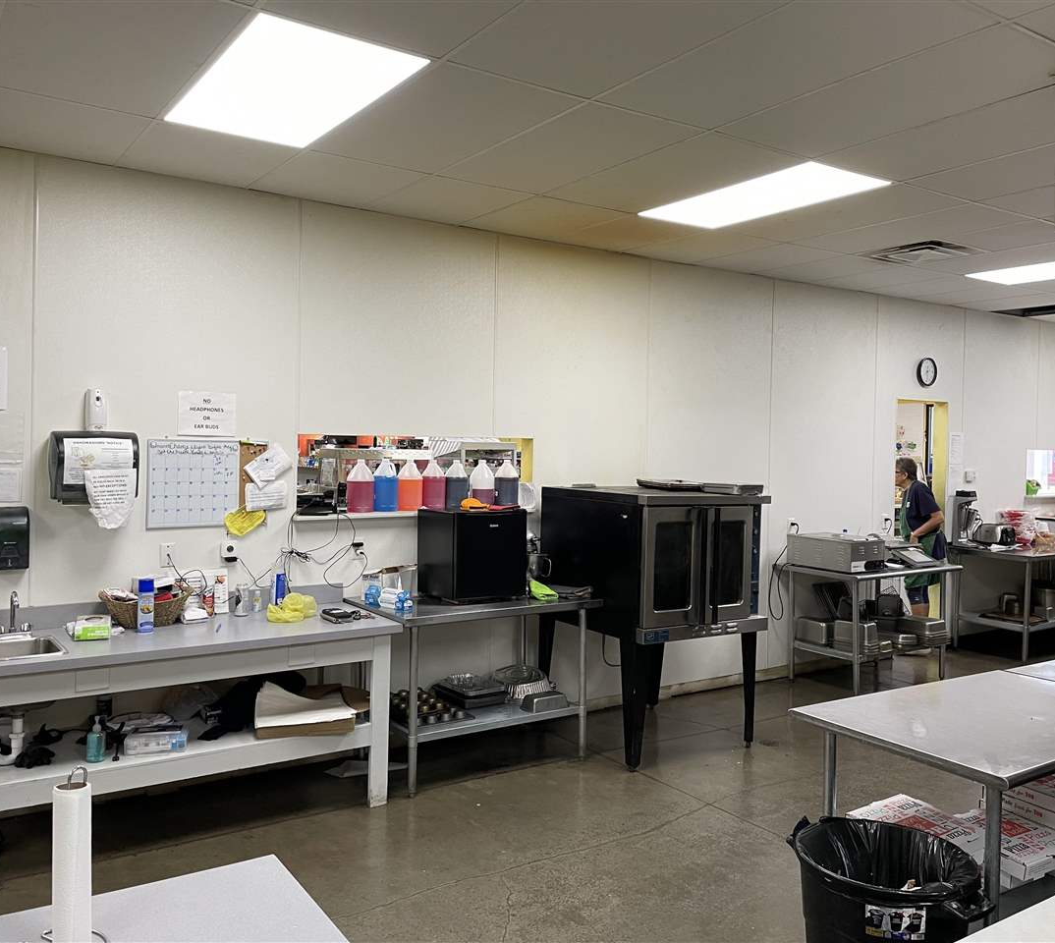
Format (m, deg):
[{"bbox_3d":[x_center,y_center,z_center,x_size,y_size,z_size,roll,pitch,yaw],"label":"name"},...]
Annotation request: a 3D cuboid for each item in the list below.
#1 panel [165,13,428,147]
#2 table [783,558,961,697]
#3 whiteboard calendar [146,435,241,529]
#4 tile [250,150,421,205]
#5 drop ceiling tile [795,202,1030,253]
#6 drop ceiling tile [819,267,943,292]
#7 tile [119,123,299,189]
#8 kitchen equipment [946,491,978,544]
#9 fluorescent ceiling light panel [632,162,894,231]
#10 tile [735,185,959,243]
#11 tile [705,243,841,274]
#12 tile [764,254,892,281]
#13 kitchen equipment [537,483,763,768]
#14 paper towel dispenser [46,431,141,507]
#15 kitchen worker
[{"bbox_3d":[-0.873,-1.389,3.417,0.605,0.060,1.210,0,1,-34],"label":"panel"},{"bbox_3d":[2.563,1.128,6.983,1.230,0.865,0.620,0,2,-34],"label":"table"},{"bbox_3d":[-1.642,0.065,4.668,0.444,0.440,0.020,0,2,-34],"label":"whiteboard calendar"},{"bbox_3d":[-0.928,-1.419,4.589,0.610,0.020,0.814,0,2,-34],"label":"tile"},{"bbox_3d":[2.175,-1.376,5.421,0.600,0.020,1.200,0,2,-34],"label":"drop ceiling tile"},{"bbox_3d":[2.623,-1.422,6.956,0.610,0.020,0.814,0,2,-34],"label":"drop ceiling tile"},{"bbox_3d":[-1.438,-1.415,4.252,0.600,0.020,0.810,0,2,-34],"label":"tile"},{"bbox_3d":[3.731,0.395,8.070,0.190,0.475,0.280,0,2,-34],"label":"kitchen equipment"},{"bbox_3d":[1.146,-1.386,4.784,0.605,0.060,1.210,0,1,-34],"label":"fluorescent ceiling light panel"},{"bbox_3d":[1.667,-1.376,5.084,0.600,0.020,1.200,0,2,-34],"label":"tile"},{"bbox_3d":[1.609,-1.421,6.280,0.610,0.020,0.814,0,2,-34],"label":"tile"},{"bbox_3d":[2.116,-1.421,6.618,0.610,0.020,0.814,0,2,-34],"label":"tile"},{"bbox_3d":[0.727,0.841,5.549,0.940,1.450,1.000,0,2,-32],"label":"kitchen equipment"},{"bbox_3d":[-1.952,-0.016,4.264,0.350,0.330,0.230,0,1,-34],"label":"paper towel dispenser"},{"bbox_3d":[3.320,0.707,8.042,0.500,1.640,0.500,2,1,32],"label":"kitchen worker"}]

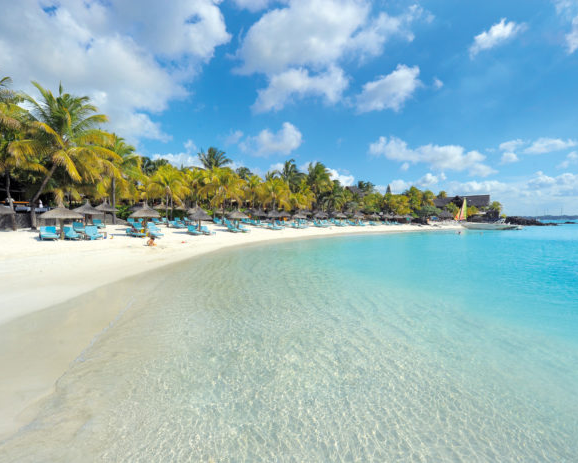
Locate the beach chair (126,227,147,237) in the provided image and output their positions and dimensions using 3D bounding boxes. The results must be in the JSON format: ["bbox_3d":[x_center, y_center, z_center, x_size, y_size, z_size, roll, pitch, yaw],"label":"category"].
[{"bbox_3d":[-12.711,0.066,22.400,1.850,0.800,0.750,1,3,27],"label":"beach chair"}]

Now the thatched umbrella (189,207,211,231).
[{"bbox_3d":[-9.640,-1.419,29.300,2.450,2.750,2.450,3,4,45],"label":"thatched umbrella"}]

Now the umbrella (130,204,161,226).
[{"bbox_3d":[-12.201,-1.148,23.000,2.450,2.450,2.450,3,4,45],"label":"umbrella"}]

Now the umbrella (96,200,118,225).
[{"bbox_3d":[-19.544,-1.983,29.000,2.350,2.950,2.350,3,4,45],"label":"umbrella"}]

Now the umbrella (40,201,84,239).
[{"bbox_3d":[-16.280,-0.825,19.400,2.500,2.800,2.500,3,4,45],"label":"umbrella"}]

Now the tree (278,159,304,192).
[{"bbox_3d":[0.316,-8.323,57.000,5.600,13.600,5.600,0,3,0],"label":"tree"}]

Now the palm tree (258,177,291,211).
[{"bbox_3d":[-2.346,-5.126,47.000,5.900,8.600,5.900,0,3,0],"label":"palm tree"}]

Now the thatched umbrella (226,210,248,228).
[{"bbox_3d":[-6.378,-1.486,33.500,2.400,2.600,2.400,0,3,0],"label":"thatched umbrella"}]

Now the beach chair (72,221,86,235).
[{"bbox_3d":[-17.390,-0.306,22.400,0.750,0.950,1.750,-2,3,-42],"label":"beach chair"}]

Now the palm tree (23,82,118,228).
[{"bbox_3d":[-19.137,-6.687,23.800,7.000,12.700,6.800,0,3,0],"label":"palm tree"}]

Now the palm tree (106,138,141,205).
[{"bbox_3d":[-19.139,-6.017,31.000,5.200,9.900,5.200,0,3,0],"label":"palm tree"}]

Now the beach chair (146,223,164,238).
[{"bbox_3d":[-10.840,0.000,21.800,1.900,0.950,0.750,3,4,45],"label":"beach chair"}]

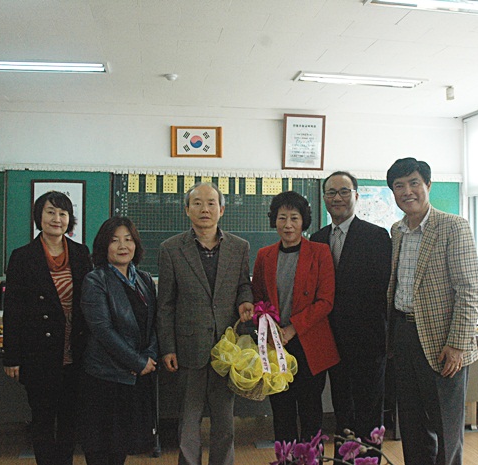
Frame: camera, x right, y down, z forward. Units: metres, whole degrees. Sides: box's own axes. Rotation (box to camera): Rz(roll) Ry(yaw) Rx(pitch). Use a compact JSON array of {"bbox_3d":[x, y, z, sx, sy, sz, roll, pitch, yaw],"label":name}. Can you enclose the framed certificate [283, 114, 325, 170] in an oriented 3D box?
[{"bbox_3d":[0.772,-1.068,6.207,0.490,0.670,0.035,2,6,-8],"label":"framed certificate"}]

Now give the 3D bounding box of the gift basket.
[{"bbox_3d":[0.070,0.522,2.380,0.370,0.420,0.320,0,-1,0],"label":"gift basket"}]

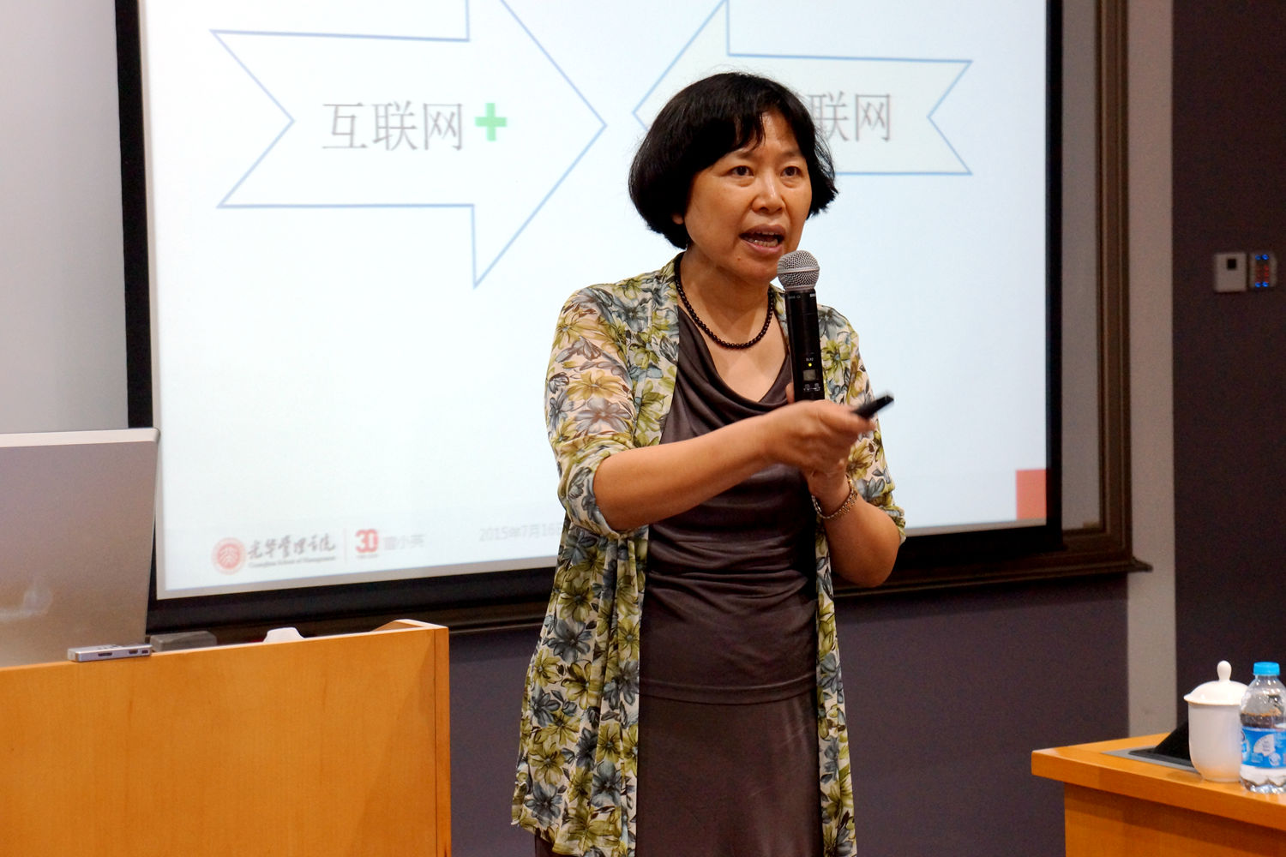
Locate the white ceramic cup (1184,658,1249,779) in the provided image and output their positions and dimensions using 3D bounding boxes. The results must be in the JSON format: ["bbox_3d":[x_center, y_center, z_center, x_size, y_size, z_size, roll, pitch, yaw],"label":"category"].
[{"bbox_3d":[0.700,0.350,3.520,0.100,0.144,0.102,0,4,11],"label":"white ceramic cup"}]

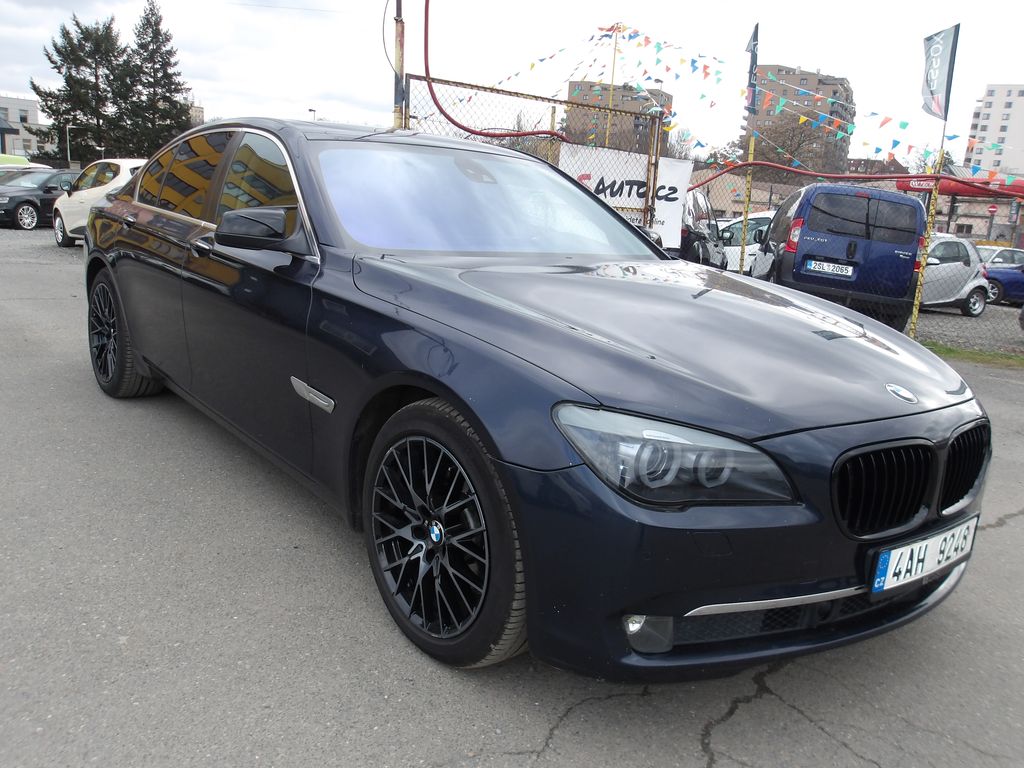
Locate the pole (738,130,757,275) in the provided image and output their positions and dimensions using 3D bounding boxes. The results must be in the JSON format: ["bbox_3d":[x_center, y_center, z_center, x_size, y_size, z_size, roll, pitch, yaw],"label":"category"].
[{"bbox_3d":[2.933,-2.008,10.009,0.055,2.270,0.055,4,13,0],"label":"pole"}]

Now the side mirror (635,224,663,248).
[{"bbox_3d":[0.644,-0.658,3.784,0.250,0.160,0.170,-5,16,-40],"label":"side mirror"}]

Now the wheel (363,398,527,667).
[{"bbox_3d":[-0.141,0.389,2.178,0.245,0.700,0.700,-5,16,-40],"label":"wheel"}]

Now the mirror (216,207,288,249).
[{"bbox_3d":[-0.865,-0.523,2.664,0.220,0.145,0.150,-5,16,-40],"label":"mirror"}]

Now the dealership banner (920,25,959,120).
[{"bbox_3d":[4.592,-3.345,8.549,0.420,0.987,0.080,8,13,18],"label":"dealership banner"}]

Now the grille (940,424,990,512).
[{"bbox_3d":[1.161,0.217,2.099,0.370,0.230,0.100,-5,16,-40],"label":"grille"}]

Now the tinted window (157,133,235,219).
[{"bbox_3d":[-1.444,-0.956,3.603,0.060,0.406,0.800,22,-2,-42],"label":"tinted window"}]

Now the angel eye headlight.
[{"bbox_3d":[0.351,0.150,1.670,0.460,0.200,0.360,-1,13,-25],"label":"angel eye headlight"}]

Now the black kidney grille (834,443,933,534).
[{"bbox_3d":[0.874,0.245,1.873,0.325,0.230,0.075,-1,14,-28],"label":"black kidney grille"}]

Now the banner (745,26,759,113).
[{"bbox_3d":[2.743,-3.605,9.127,0.120,0.966,0.360,8,12,15],"label":"banner"}]

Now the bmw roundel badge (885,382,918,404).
[{"bbox_3d":[0.972,0.024,1.993,0.082,0.012,0.082,-4,37,-40],"label":"bmw roundel badge"}]

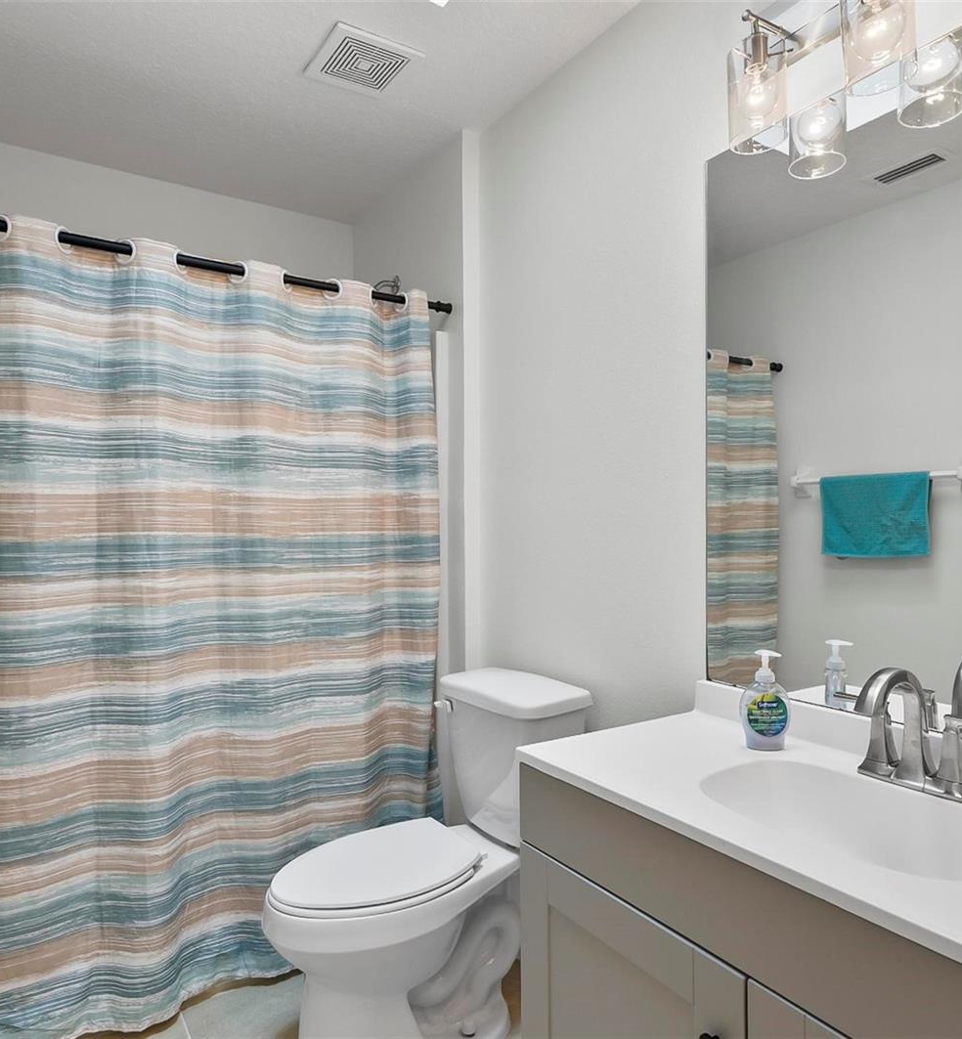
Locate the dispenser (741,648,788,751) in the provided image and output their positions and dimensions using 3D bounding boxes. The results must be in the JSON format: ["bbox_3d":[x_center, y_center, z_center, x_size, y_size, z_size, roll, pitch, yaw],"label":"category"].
[{"bbox_3d":[0.499,0.312,1.222,0.084,0.171,0.052,0,0,1],"label":"dispenser"}]

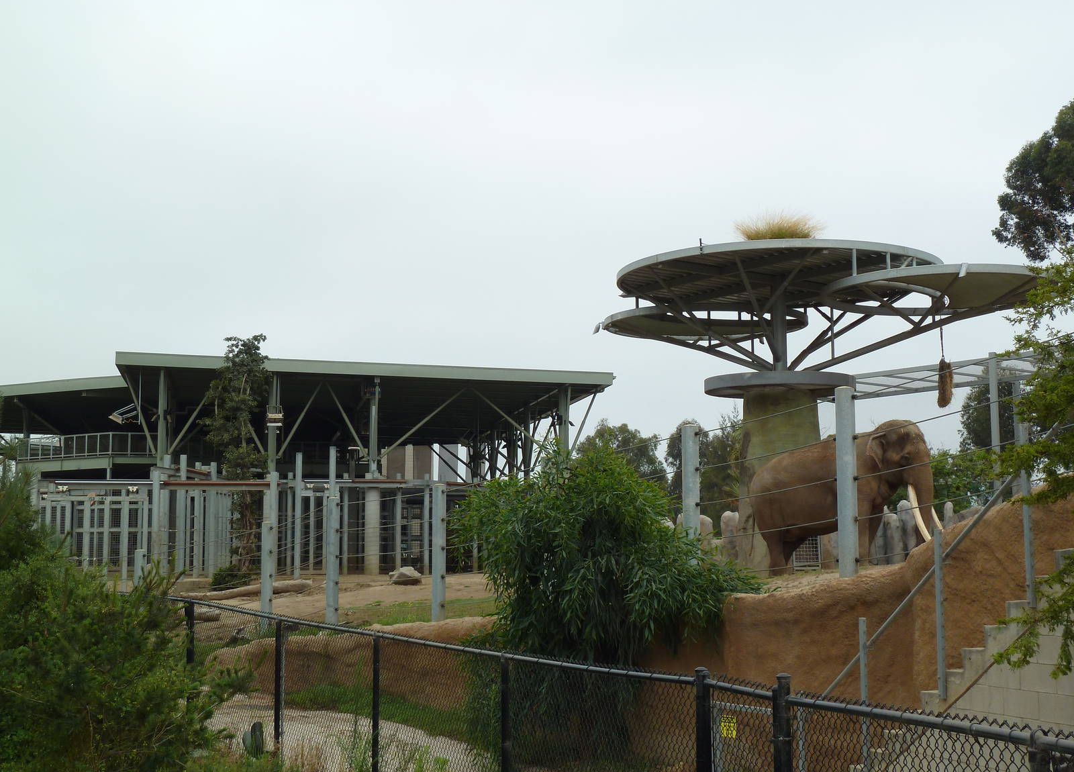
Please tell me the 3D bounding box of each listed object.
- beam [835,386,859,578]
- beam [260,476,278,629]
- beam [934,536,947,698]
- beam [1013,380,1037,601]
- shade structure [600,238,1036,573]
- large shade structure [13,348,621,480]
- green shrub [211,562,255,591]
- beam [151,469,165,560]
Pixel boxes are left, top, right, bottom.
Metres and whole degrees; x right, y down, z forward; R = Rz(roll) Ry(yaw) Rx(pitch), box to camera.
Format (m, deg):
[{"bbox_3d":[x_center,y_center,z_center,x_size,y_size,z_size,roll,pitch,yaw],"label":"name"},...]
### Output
[{"bbox_3d":[3.518,1.090,16.900,0.230,2.200,0.230,0,-6,0],"label":"beam"},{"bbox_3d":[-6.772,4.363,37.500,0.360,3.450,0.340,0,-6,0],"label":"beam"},{"bbox_3d":[3.147,1.794,11.600,0.060,1.320,0.060,2,-7,-19],"label":"beam"},{"bbox_3d":[3.491,0.851,10.600,0.060,1.470,0.060,2,-7,-19],"label":"beam"},{"bbox_3d":[6.100,0.850,33.800,9.600,7.000,8.400,0,-6,0],"label":"shade structure"},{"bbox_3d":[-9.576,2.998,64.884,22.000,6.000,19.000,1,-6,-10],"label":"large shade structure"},{"bbox_3d":[-8.782,5.499,43.000,1.270,0.880,1.200,0,-6,0],"label":"green shrub"},{"bbox_3d":[-11.702,4.186,46.000,0.240,3.300,0.240,4,-7,-31],"label":"beam"}]

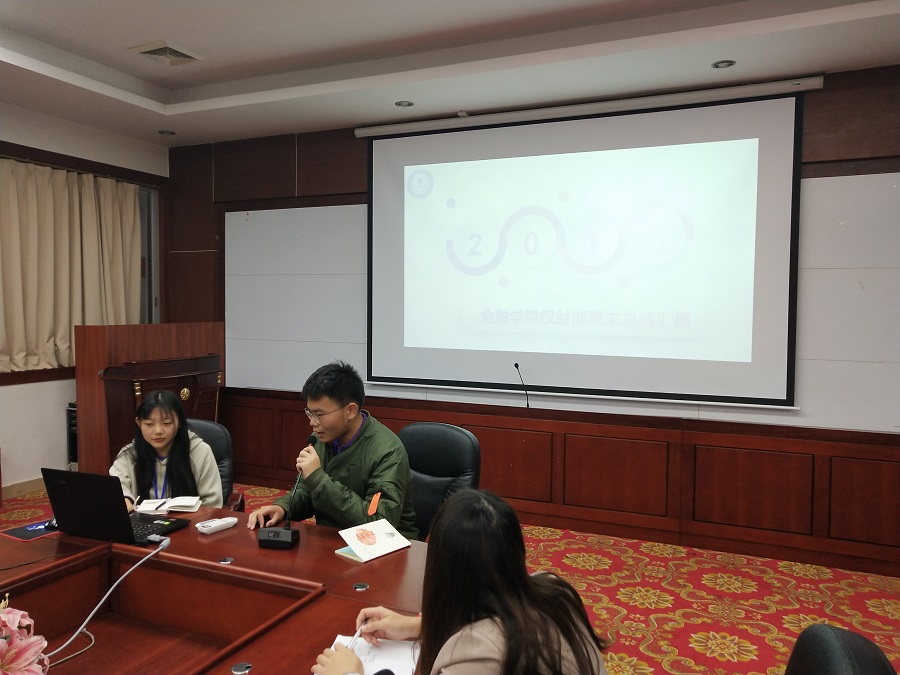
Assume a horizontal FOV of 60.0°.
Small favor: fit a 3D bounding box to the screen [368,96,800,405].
[{"bbox_3d":[0.735,-0.566,5.417,3.071,1.903,0.040,2,1,26],"label":"screen"}]

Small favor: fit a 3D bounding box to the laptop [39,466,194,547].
[{"bbox_3d":[-1.077,0.525,2.530,0.333,0.228,0.317,1,1,18],"label":"laptop"}]

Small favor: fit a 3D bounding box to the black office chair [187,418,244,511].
[{"bbox_3d":[-1.290,0.925,3.690,0.610,1.040,0.650,1,2,-2],"label":"black office chair"}]

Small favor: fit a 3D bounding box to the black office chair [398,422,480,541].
[{"bbox_3d":[-0.217,0.881,3.132,0.580,1.030,0.640,2,2,36],"label":"black office chair"}]

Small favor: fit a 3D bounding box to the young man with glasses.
[{"bbox_3d":[-0.375,0.741,2.790,0.560,1.320,0.780,2,2,45],"label":"young man with glasses"}]

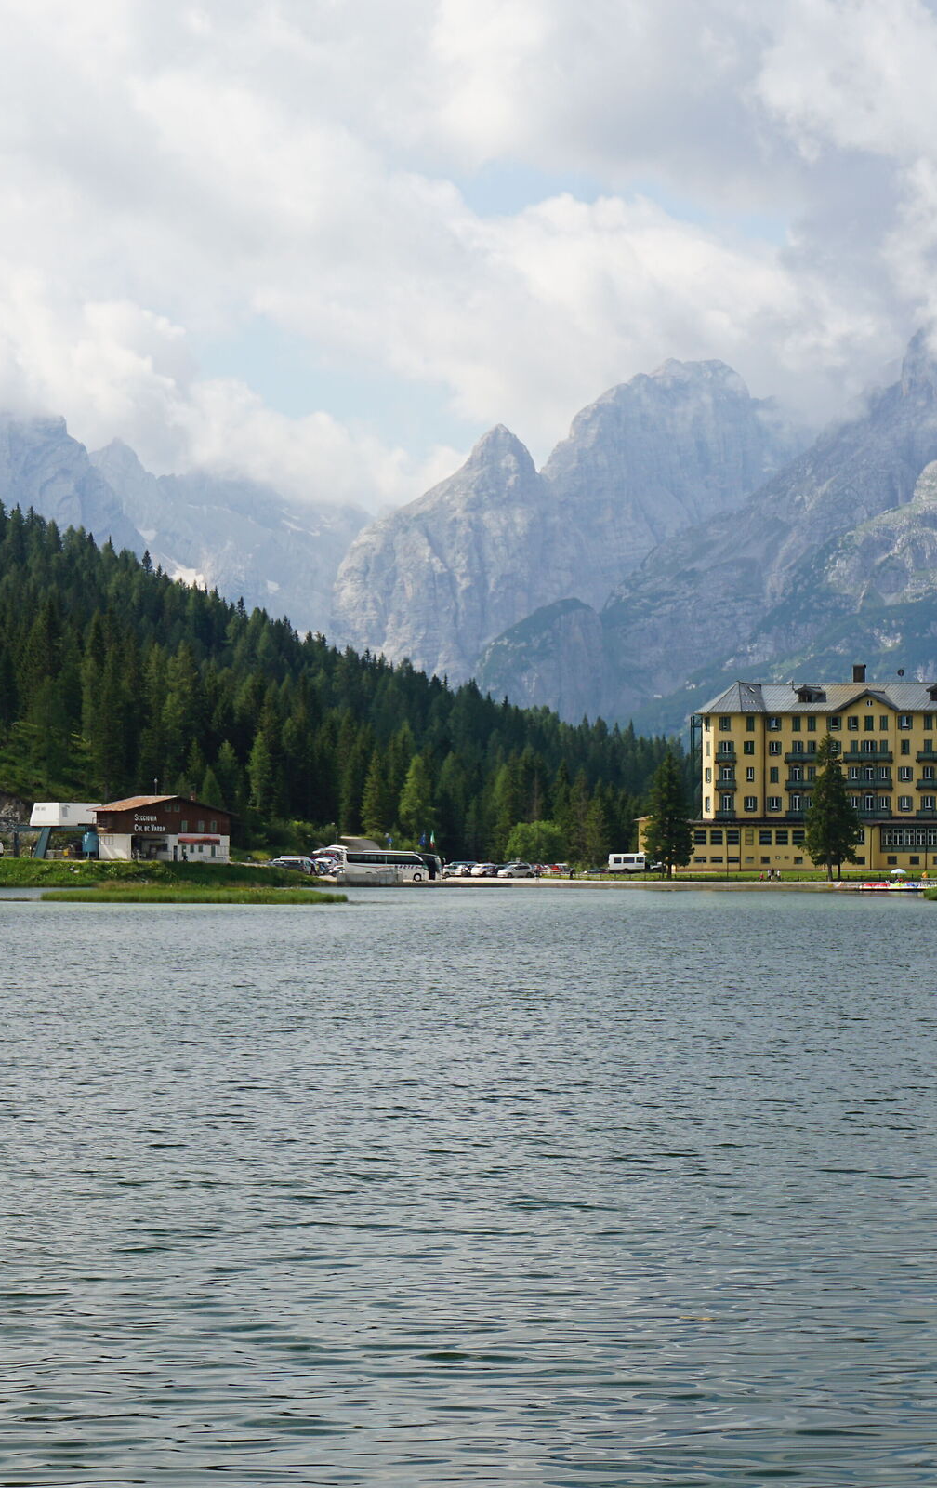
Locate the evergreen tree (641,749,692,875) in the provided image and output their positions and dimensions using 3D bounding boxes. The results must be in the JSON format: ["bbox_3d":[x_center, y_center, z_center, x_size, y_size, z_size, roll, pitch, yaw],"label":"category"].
[{"bbox_3d":[23.514,8.357,528.000,6.394,15.063,6.394,0,-1,0],"label":"evergreen tree"}]

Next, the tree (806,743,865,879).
[{"bbox_3d":[42.597,7.591,518.000,6.880,16.195,6.880,0,-1,0],"label":"tree"}]

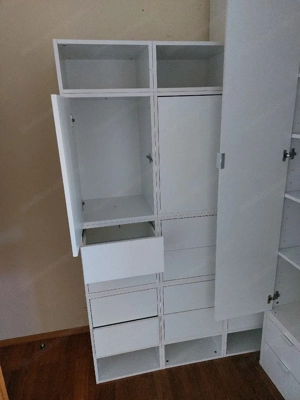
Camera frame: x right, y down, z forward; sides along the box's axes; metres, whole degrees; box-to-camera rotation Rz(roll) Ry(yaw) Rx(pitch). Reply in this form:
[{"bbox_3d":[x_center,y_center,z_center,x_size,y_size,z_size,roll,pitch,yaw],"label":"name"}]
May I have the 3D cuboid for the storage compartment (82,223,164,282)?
[{"bbox_3d":[-0.159,0.243,1.500,0.386,0.206,0.361,-6,18,-11],"label":"storage compartment"}]

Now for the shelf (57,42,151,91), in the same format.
[{"bbox_3d":[-0.226,-0.631,1.389,0.412,0.203,0.380,-6,18,-11],"label":"shelf"}]

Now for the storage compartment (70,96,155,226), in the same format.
[{"bbox_3d":[-0.210,-0.234,1.514,0.420,0.622,0.380,-6,18,-11],"label":"storage compartment"}]

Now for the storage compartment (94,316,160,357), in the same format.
[{"bbox_3d":[-0.169,0.774,1.822,0.382,0.216,0.361,-6,18,-11],"label":"storage compartment"}]

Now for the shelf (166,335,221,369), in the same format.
[{"bbox_3d":[0.247,0.919,1.966,0.403,0.187,0.380,-6,18,-11],"label":"shelf"}]

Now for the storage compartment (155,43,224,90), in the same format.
[{"bbox_3d":[0.185,-0.671,1.466,0.412,0.203,0.380,-6,18,-11],"label":"storage compartment"}]

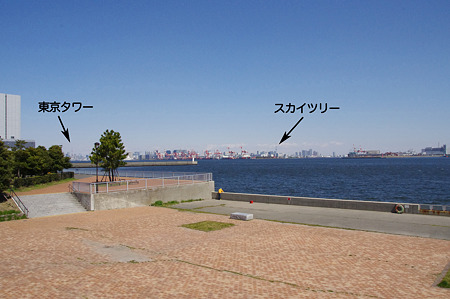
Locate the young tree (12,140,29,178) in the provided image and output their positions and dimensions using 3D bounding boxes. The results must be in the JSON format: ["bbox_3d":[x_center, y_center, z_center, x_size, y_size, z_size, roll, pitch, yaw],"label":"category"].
[{"bbox_3d":[-25.176,1.569,41.474,2.600,5.350,2.600,0,-1,0],"label":"young tree"}]

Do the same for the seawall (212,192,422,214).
[{"bbox_3d":[8.813,6.032,38.899,23.990,0.950,0.450,-1,-2,31],"label":"seawall"}]

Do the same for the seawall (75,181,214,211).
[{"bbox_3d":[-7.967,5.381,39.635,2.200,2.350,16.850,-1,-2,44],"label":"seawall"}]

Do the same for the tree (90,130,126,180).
[{"bbox_3d":[-15.725,0.741,45.496,4.700,7.150,4.700,0,-1,0],"label":"tree"}]

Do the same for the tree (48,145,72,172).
[{"bbox_3d":[-24.643,1.862,50.469,3.700,5.220,3.700,0,-1,0],"label":"tree"}]

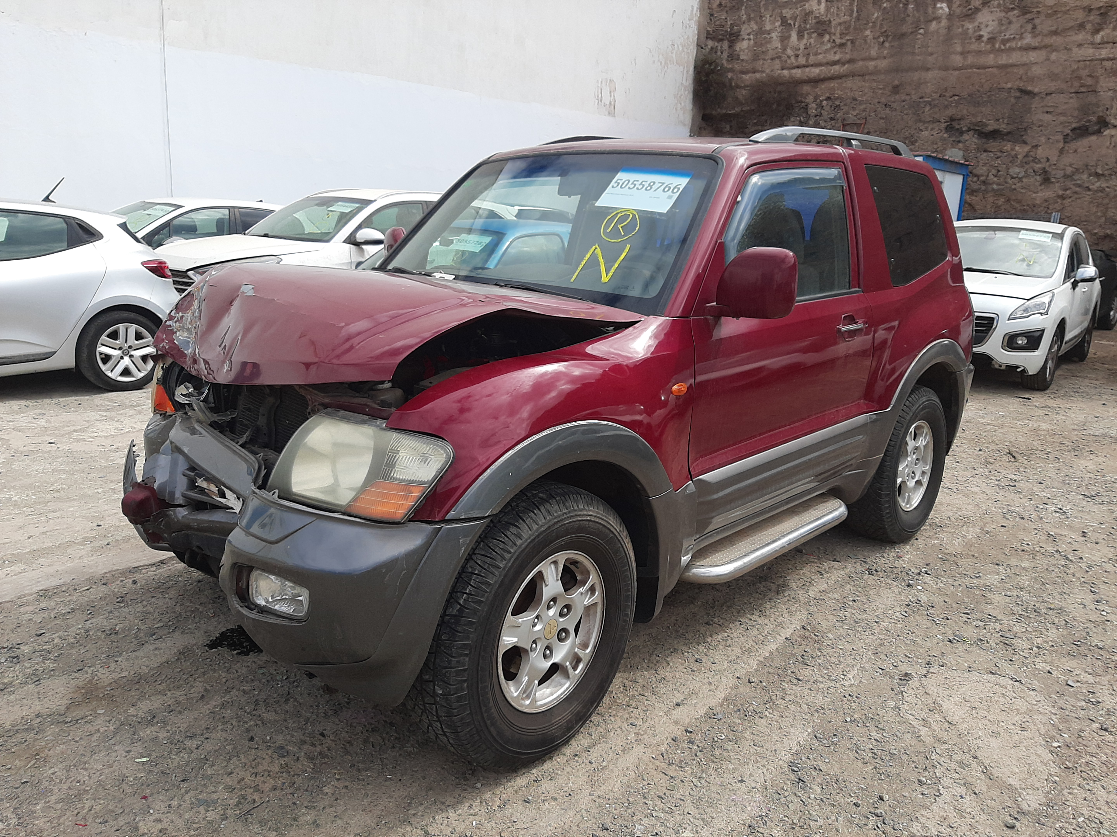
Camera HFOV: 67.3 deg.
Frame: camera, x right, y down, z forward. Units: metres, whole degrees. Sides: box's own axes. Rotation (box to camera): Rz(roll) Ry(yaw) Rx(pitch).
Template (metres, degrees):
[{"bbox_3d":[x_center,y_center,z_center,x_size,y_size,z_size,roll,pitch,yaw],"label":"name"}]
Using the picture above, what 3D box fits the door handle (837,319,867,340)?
[{"bbox_3d":[1.186,-0.359,3.398,0.055,0.070,0.205,11,16,42],"label":"door handle"}]

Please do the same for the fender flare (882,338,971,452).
[{"bbox_3d":[1.726,-0.124,3.952,0.130,0.480,1.060,15,18,41],"label":"fender flare"}]

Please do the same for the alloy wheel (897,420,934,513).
[{"bbox_3d":[1.684,0.221,4.143,0.175,0.445,0.445,11,16,42],"label":"alloy wheel"}]

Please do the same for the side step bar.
[{"bbox_3d":[0.767,0.448,3.142,0.200,0.075,1.140,11,16,42],"label":"side step bar"}]

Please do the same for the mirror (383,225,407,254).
[{"bbox_3d":[-0.775,-0.760,3.734,0.260,0.205,0.170,15,18,41],"label":"mirror"}]

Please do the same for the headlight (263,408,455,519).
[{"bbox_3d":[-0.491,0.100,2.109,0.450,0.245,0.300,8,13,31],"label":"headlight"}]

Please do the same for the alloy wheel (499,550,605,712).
[{"bbox_3d":[-0.066,0.566,2.327,0.175,0.445,0.445,10,15,39],"label":"alloy wheel"}]

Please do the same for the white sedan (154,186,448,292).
[{"bbox_3d":[-2.110,-1.590,8.900,1.840,1.620,4.450,11,15,39],"label":"white sedan"}]

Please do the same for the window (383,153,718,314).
[{"bbox_3d":[-0.064,-0.757,3.113,1.480,0.710,0.140,15,-26,41],"label":"window"}]

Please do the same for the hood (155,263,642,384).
[{"bbox_3d":[-0.616,-0.293,2.626,1.530,0.360,1.040,15,18,41],"label":"hood"}]

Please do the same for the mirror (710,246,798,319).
[{"bbox_3d":[0.575,-0.411,2.518,0.260,0.205,0.170,15,18,41],"label":"mirror"}]

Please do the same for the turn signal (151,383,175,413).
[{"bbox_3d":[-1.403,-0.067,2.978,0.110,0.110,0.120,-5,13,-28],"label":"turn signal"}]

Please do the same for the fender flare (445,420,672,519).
[{"bbox_3d":[0.039,0.144,2.154,0.130,0.280,0.900,15,18,41],"label":"fender flare"}]

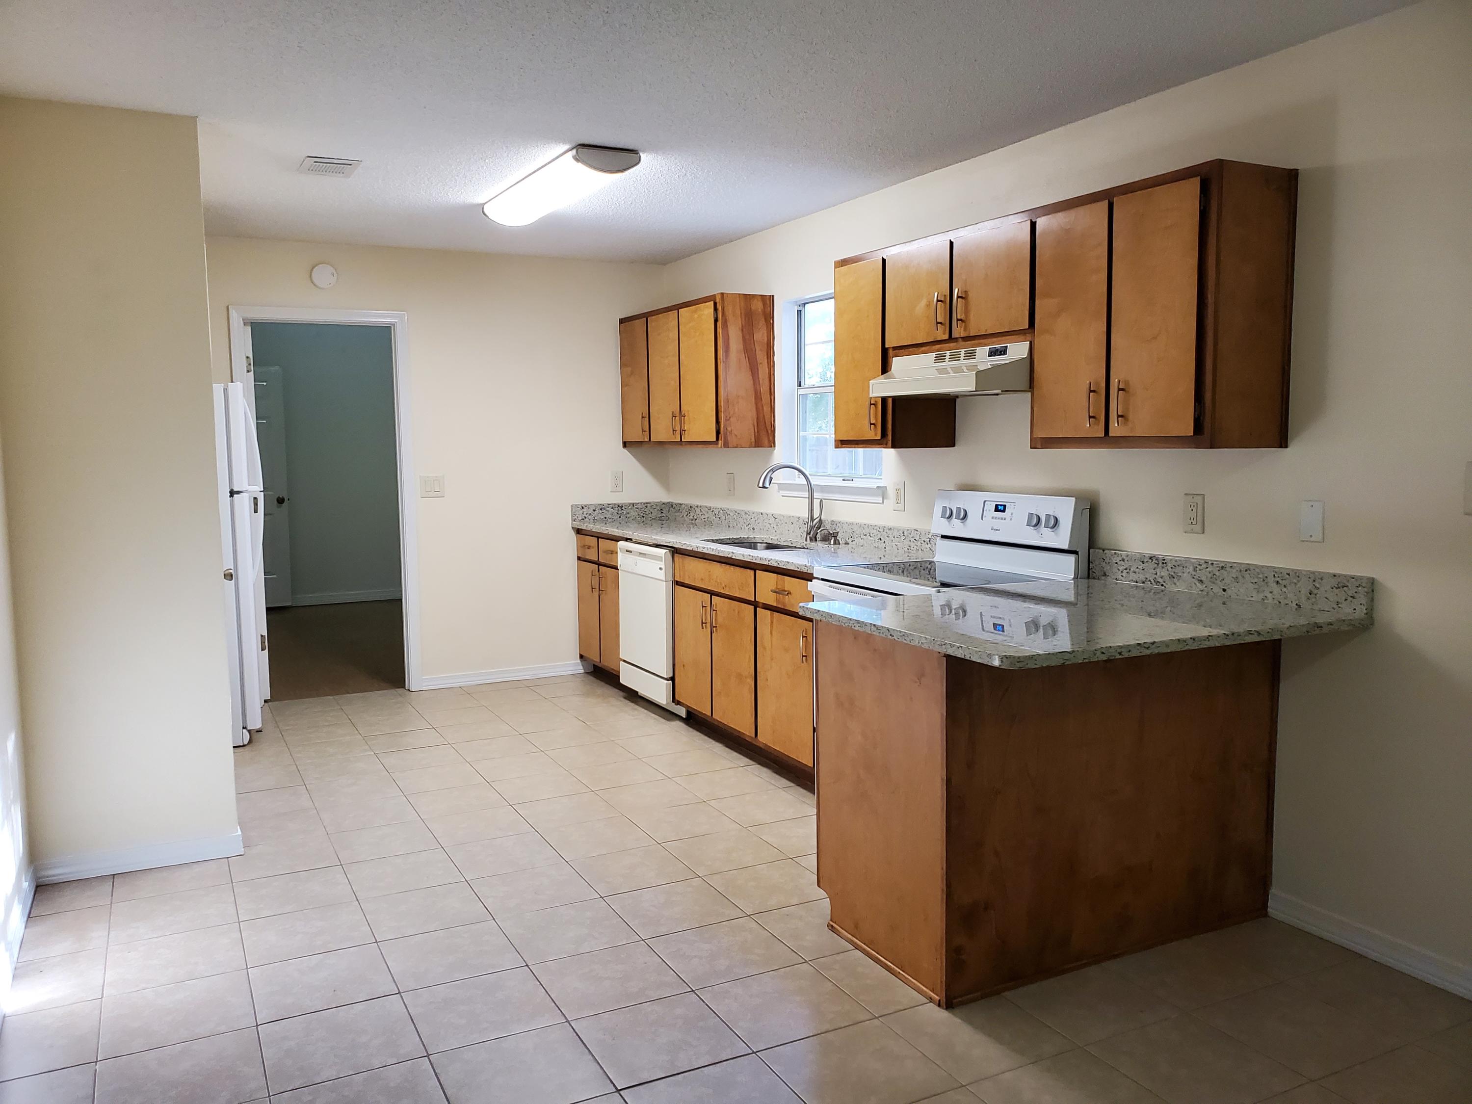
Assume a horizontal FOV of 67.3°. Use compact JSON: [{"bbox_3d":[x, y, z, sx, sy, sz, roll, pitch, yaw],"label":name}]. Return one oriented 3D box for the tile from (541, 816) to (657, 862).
[{"bbox_3d":[-0.483,1.012,3.882,0.328,0.012,0.325,-3,6,-27],"label":"tile"}]

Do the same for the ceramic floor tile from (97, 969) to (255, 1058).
[{"bbox_3d":[-1.377,1.141,2.730,0.331,0.010,0.331,-3,6,-27],"label":"ceramic floor tile"}]

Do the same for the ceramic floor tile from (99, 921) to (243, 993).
[{"bbox_3d":[-1.520,1.105,3.002,0.330,0.012,0.330,-3,6,-27],"label":"ceramic floor tile"}]

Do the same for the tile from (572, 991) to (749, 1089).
[{"bbox_3d":[-0.177,1.144,2.596,0.331,0.010,0.331,-3,6,-27],"label":"tile"}]

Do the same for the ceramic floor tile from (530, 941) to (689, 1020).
[{"bbox_3d":[-0.331,1.117,2.893,0.331,0.010,0.331,-3,6,-27],"label":"ceramic floor tile"}]

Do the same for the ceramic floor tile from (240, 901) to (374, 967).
[{"bbox_3d":[-1.217,1.085,3.137,0.328,0.012,0.325,-3,6,-27],"label":"ceramic floor tile"}]

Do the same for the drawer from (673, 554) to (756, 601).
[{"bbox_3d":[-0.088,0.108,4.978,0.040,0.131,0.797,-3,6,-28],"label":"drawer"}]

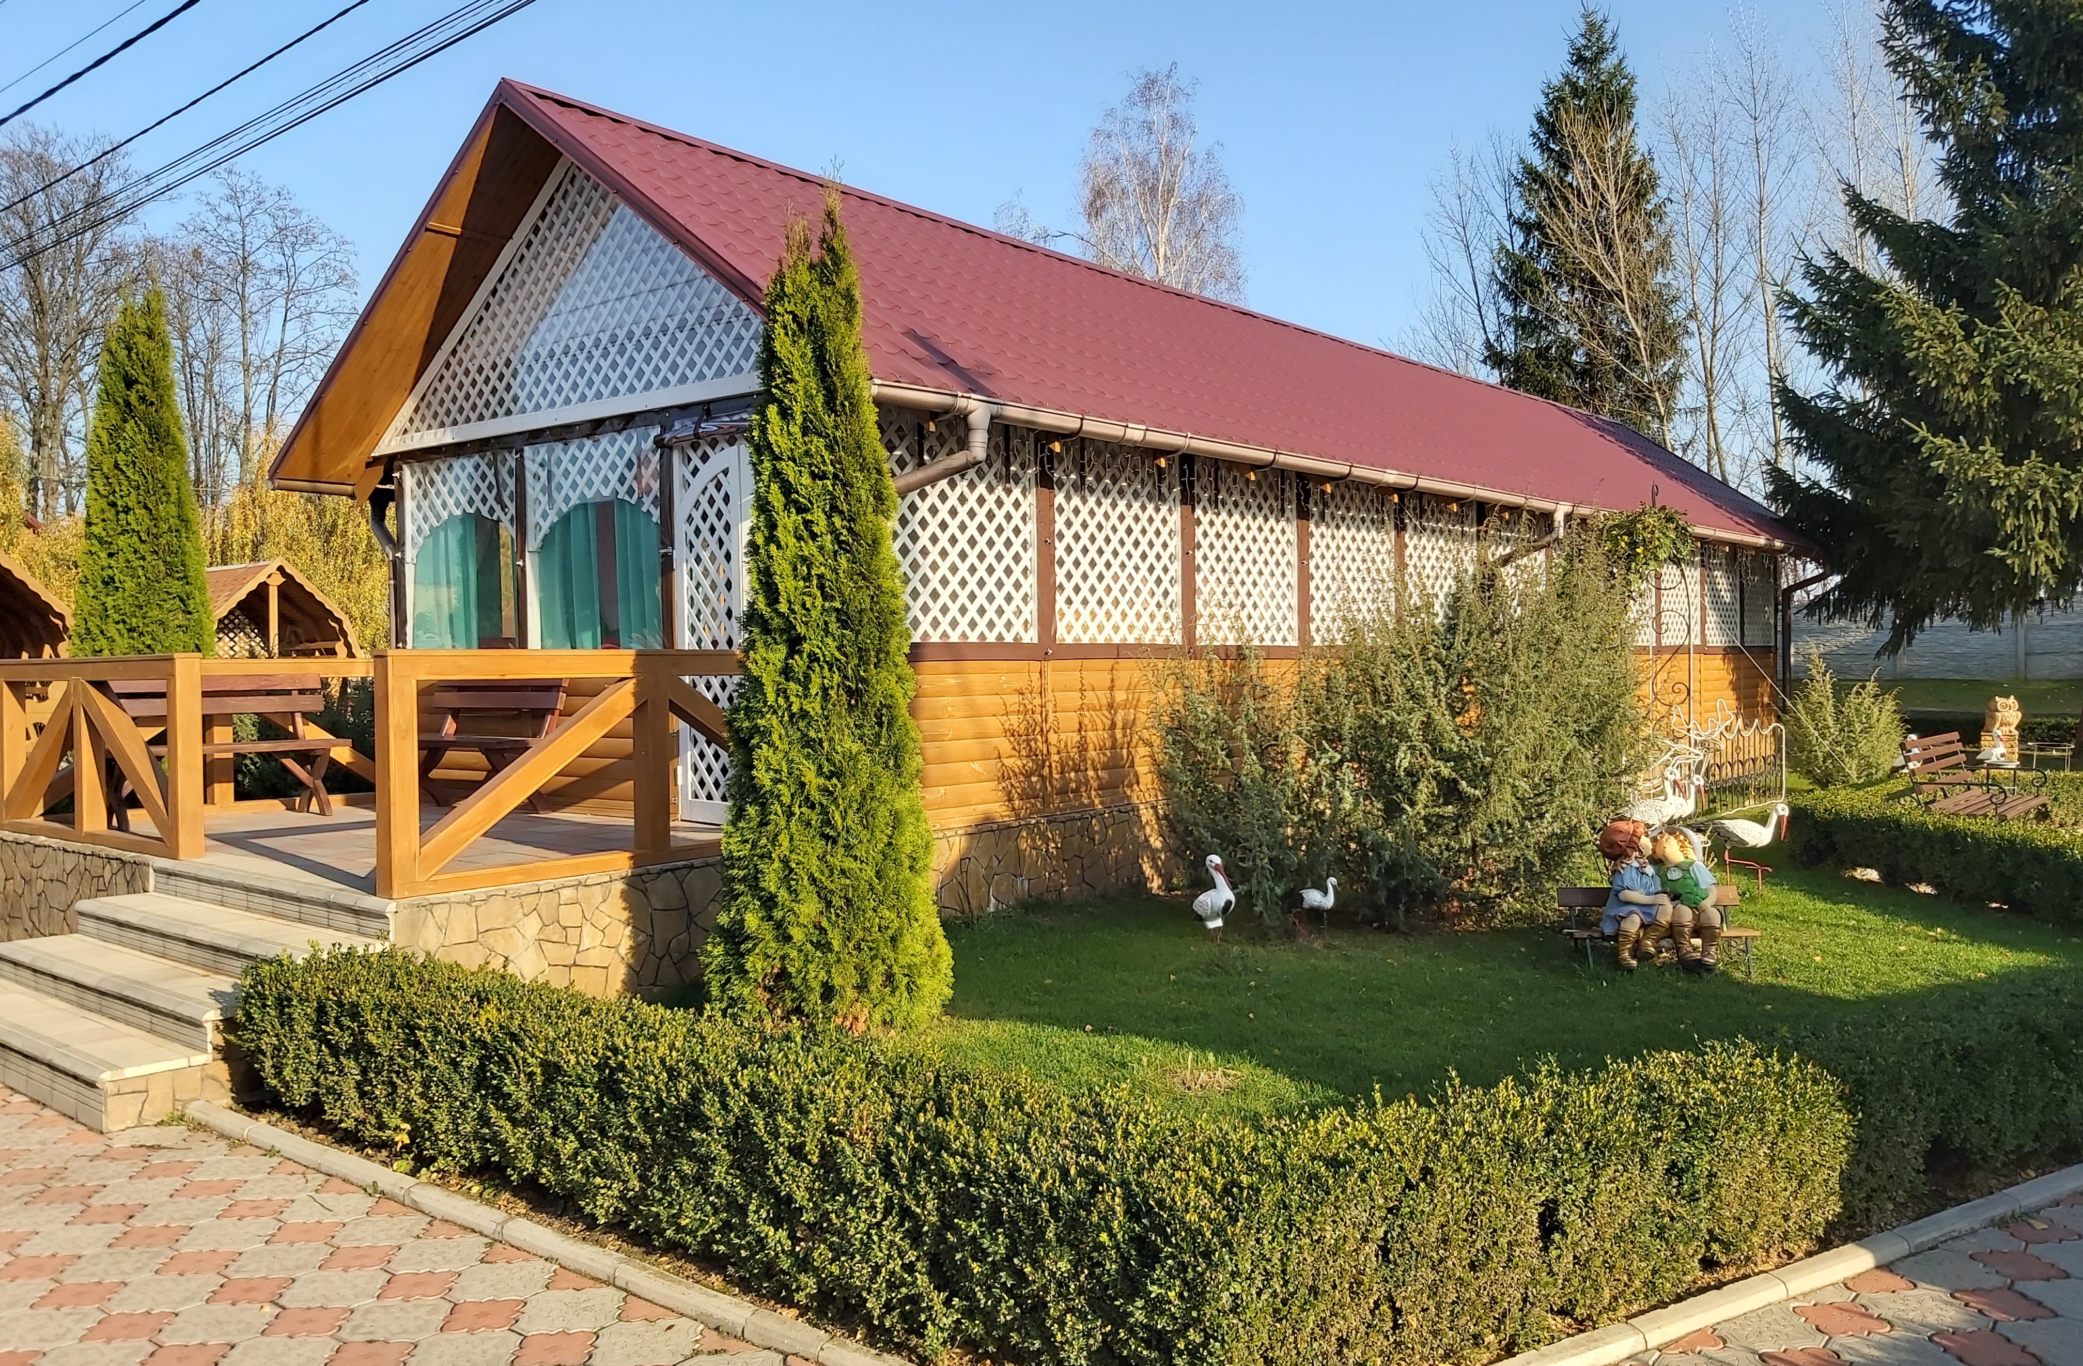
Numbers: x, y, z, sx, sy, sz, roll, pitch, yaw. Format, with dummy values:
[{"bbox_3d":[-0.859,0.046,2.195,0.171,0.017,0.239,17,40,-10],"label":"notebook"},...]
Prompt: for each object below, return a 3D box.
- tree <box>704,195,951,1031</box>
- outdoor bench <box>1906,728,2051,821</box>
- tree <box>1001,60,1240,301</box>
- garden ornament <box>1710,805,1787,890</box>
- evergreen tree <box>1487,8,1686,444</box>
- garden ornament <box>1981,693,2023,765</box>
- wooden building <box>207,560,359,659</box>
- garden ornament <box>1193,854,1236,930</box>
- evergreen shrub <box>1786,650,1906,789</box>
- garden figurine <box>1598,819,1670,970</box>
[{"bbox_3d":[-0.869,-0.321,6.350,0.980,3.340,0.980,0,1,0],"label":"tree"},{"bbox_3d":[6.879,0.820,11.456,0.660,0.870,1.900,1,1,39],"label":"outdoor bench"},{"bbox_3d":[1.733,-6.115,33.000,5.600,13.940,5.600,1,1,39],"label":"tree"},{"bbox_3d":[4.301,0.994,9.650,0.620,0.570,0.200,1,1,35],"label":"garden ornament"},{"bbox_3d":[10.596,-6.478,30.908,4.700,13.500,4.700,0,1,19],"label":"evergreen tree"},{"bbox_3d":[12.754,0.625,20.800,0.460,0.920,0.460,0,1,0],"label":"garden ornament"},{"bbox_3d":[-10.214,-0.142,19.863,2.600,2.790,2.150,1,1,41],"label":"wooden building"},{"bbox_3d":[0.930,1.132,8.318,0.170,0.430,0.260,-1,1,-34],"label":"garden ornament"},{"bbox_3d":[8.950,0.374,17.400,1.350,1.500,1.350,1,1,39],"label":"evergreen shrub"},{"bbox_3d":[2.889,1.035,7.647,0.330,0.710,0.380,-1,1,-7],"label":"garden figurine"}]

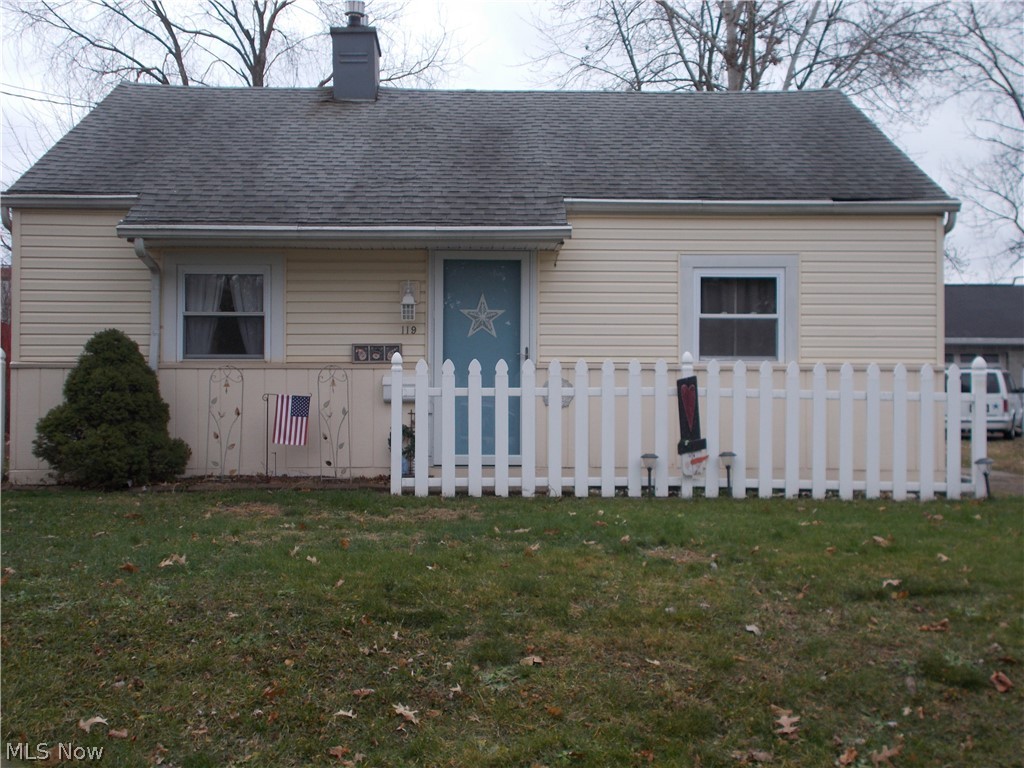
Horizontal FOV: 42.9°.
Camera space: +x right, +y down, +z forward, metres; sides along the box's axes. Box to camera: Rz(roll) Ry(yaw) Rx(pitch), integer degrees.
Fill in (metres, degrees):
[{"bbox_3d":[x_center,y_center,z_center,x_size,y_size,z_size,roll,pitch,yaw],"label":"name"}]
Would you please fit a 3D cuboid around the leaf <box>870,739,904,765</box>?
[{"bbox_3d":[1.264,1.241,4.383,0.115,0.040,0.130,0,-1,0],"label":"leaf"}]

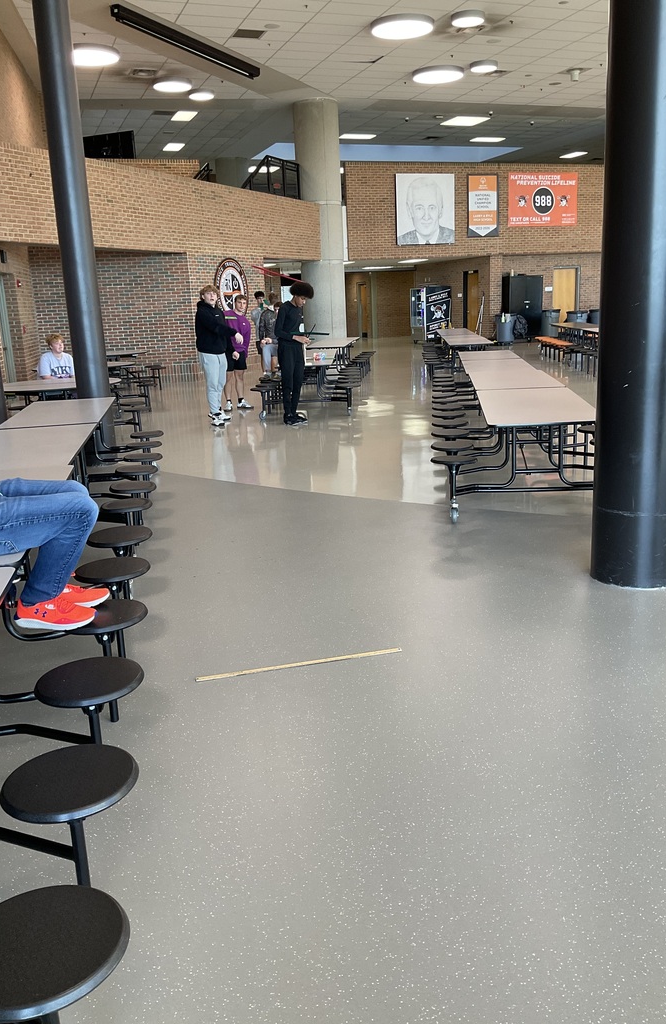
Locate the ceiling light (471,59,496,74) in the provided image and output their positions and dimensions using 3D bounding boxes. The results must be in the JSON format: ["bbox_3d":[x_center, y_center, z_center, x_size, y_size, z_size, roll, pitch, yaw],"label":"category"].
[{"bbox_3d":[3.467,-10.217,19.684,0.625,0.140,0.625,-3,14,0],"label":"ceiling light"}]

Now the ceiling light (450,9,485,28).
[{"bbox_3d":[2.559,-9.322,16.229,0.630,0.120,0.630,-2,14,1],"label":"ceiling light"}]

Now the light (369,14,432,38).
[{"bbox_3d":[1.356,-9.437,16.703,1.220,0.115,1.220,-3,14,0],"label":"light"}]

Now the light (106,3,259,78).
[{"bbox_3d":[-2.730,-9.212,16.989,0.200,0.200,4.971,4,15,24],"label":"light"}]

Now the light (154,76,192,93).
[{"bbox_3d":[-3.763,-10.025,20.137,0.920,0.120,0.920,-8,15,-20],"label":"light"}]

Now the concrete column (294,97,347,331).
[{"bbox_3d":[-0.360,-7.787,23.794,1.220,6.651,1.220,-3,14,0],"label":"concrete column"}]

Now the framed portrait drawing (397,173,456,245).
[{"bbox_3d":[2.653,-8.561,24.306,1.841,1.880,0.060,-8,15,-22],"label":"framed portrait drawing"}]

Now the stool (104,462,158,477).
[{"bbox_3d":[-1.389,-0.105,6.175,0.312,0.437,0.312,-5,14,-9],"label":"stool"}]

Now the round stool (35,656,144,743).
[{"bbox_3d":[-0.733,0.722,2.681,0.325,0.437,0.325,-5,14,-9],"label":"round stool"}]

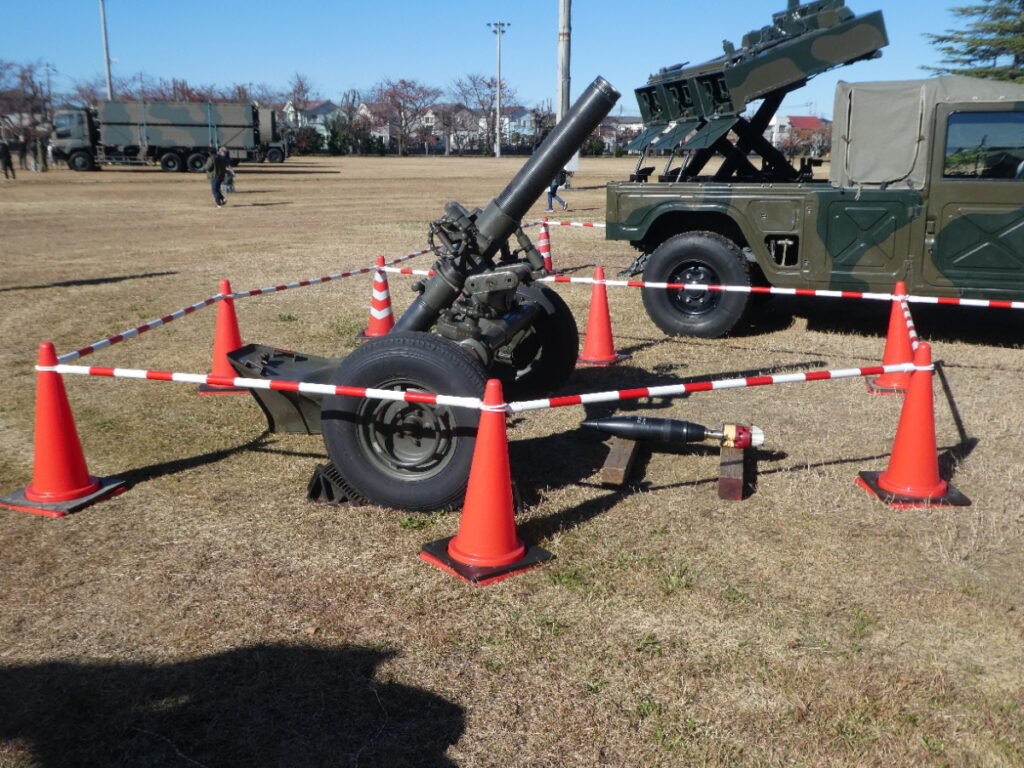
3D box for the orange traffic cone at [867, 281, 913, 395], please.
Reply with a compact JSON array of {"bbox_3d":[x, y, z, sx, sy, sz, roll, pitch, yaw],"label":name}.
[{"bbox_3d":[2.556,-0.325,6.086,0.370,0.700,0.370,2,14,7],"label":"orange traffic cone"}]

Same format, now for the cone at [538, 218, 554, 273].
[{"bbox_3d":[0.422,-1.749,11.577,0.370,0.710,0.370,-10,17,-34],"label":"cone"}]

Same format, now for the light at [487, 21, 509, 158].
[{"bbox_3d":[-1.537,-33.274,104.135,2.543,15.002,0.900,0,14,0],"label":"light"}]

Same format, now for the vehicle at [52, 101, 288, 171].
[{"bbox_3d":[-18.088,-13.077,48.853,11.000,3.450,2.500,-1,14,-7],"label":"vehicle"}]

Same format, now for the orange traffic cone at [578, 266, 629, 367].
[{"bbox_3d":[0.651,-0.528,6.845,0.370,0.700,0.370,11,17,35],"label":"orange traffic cone"}]

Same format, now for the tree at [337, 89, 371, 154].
[{"bbox_3d":[-15.902,-26.336,92.000,3.300,6.700,3.300,0,14,0],"label":"tree"}]

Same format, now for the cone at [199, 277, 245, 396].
[{"bbox_3d":[-1.844,-0.320,5.987,0.370,0.710,0.370,-1,15,-7],"label":"cone"}]

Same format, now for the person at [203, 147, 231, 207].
[{"bbox_3d":[-7.812,-5.427,24.105,0.660,1.565,0.520,-7,16,-26],"label":"person"}]

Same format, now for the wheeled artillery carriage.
[{"bbox_3d":[-0.510,-0.592,4.732,2.080,1.840,1.930,4,15,16],"label":"wheeled artillery carriage"}]

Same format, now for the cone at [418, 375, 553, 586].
[{"bbox_3d":[-0.086,0.322,3.450,0.370,0.700,0.370,-12,19,-40],"label":"cone"}]

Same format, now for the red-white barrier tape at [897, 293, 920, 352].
[{"bbox_3d":[2.212,-0.331,5.096,0.040,0.045,1.980,5,15,19],"label":"red-white barrier tape"}]

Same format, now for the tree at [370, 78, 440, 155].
[{"bbox_3d":[-13.096,-32.561,111.885,8.626,8.966,8.195,0,14,0],"label":"tree"}]

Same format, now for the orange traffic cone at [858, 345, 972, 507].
[{"bbox_3d":[1.836,0.158,4.147,0.370,0.700,0.370,-1,14,-4],"label":"orange traffic cone"}]

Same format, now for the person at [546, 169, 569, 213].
[{"bbox_3d":[1.248,-5.642,26.000,0.650,1.570,0.550,-1,14,-5],"label":"person"}]

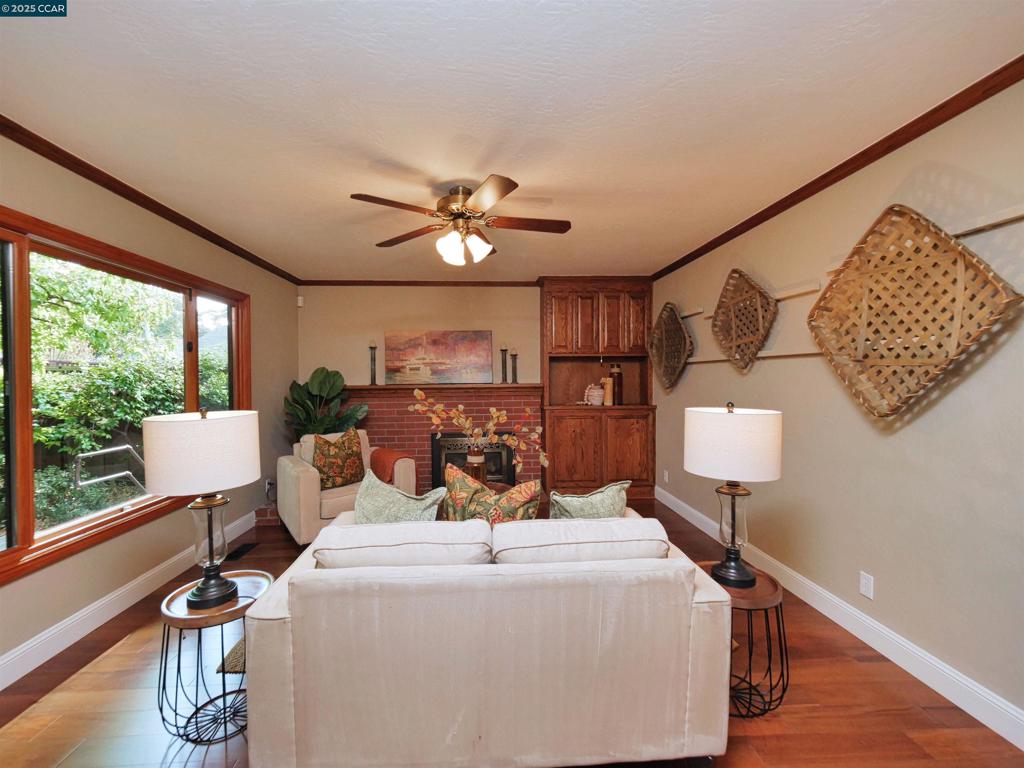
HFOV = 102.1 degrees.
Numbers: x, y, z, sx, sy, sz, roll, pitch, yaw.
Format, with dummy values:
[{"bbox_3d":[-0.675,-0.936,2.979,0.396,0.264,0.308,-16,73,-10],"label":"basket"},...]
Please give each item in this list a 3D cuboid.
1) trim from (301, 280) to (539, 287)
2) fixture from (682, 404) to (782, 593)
[{"bbox_3d":[-1.027,-1.139,4.680,2.700,0.066,0.050,0,1,-4],"label":"trim"},{"bbox_3d":[0.925,0.449,1.741,0.362,0.740,0.362,0,1,-4],"label":"fixture"}]

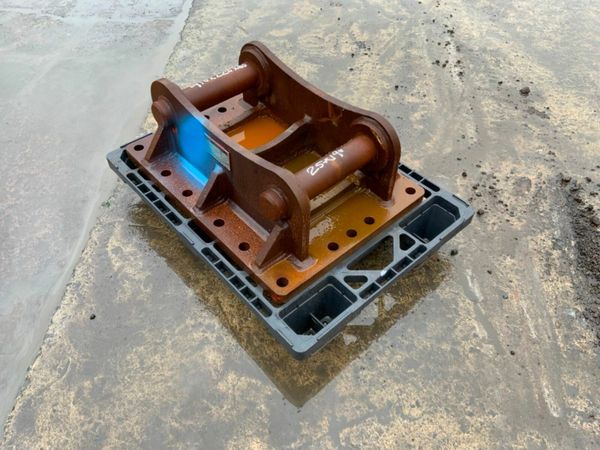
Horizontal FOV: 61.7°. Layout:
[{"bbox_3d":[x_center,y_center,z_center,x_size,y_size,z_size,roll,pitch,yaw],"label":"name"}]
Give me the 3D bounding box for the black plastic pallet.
[{"bbox_3d":[-0.049,-0.066,1.369,0.600,0.135,0.800,-34,57,-28],"label":"black plastic pallet"}]

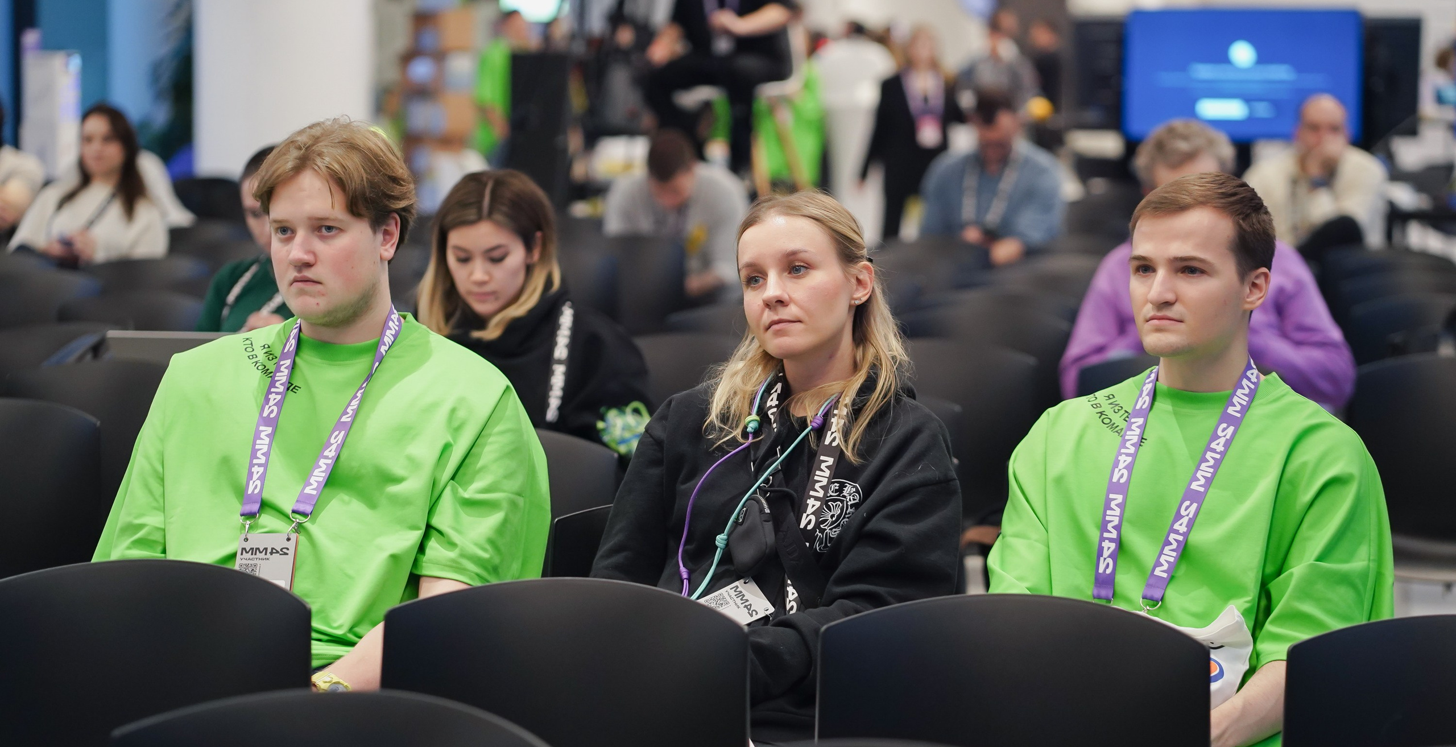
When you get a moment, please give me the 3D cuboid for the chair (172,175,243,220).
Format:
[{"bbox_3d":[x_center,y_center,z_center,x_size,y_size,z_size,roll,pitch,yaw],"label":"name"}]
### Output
[{"bbox_3d":[-2.466,-0.492,16.322,0.490,0.830,0.540,1,5,12],"label":"chair"}]

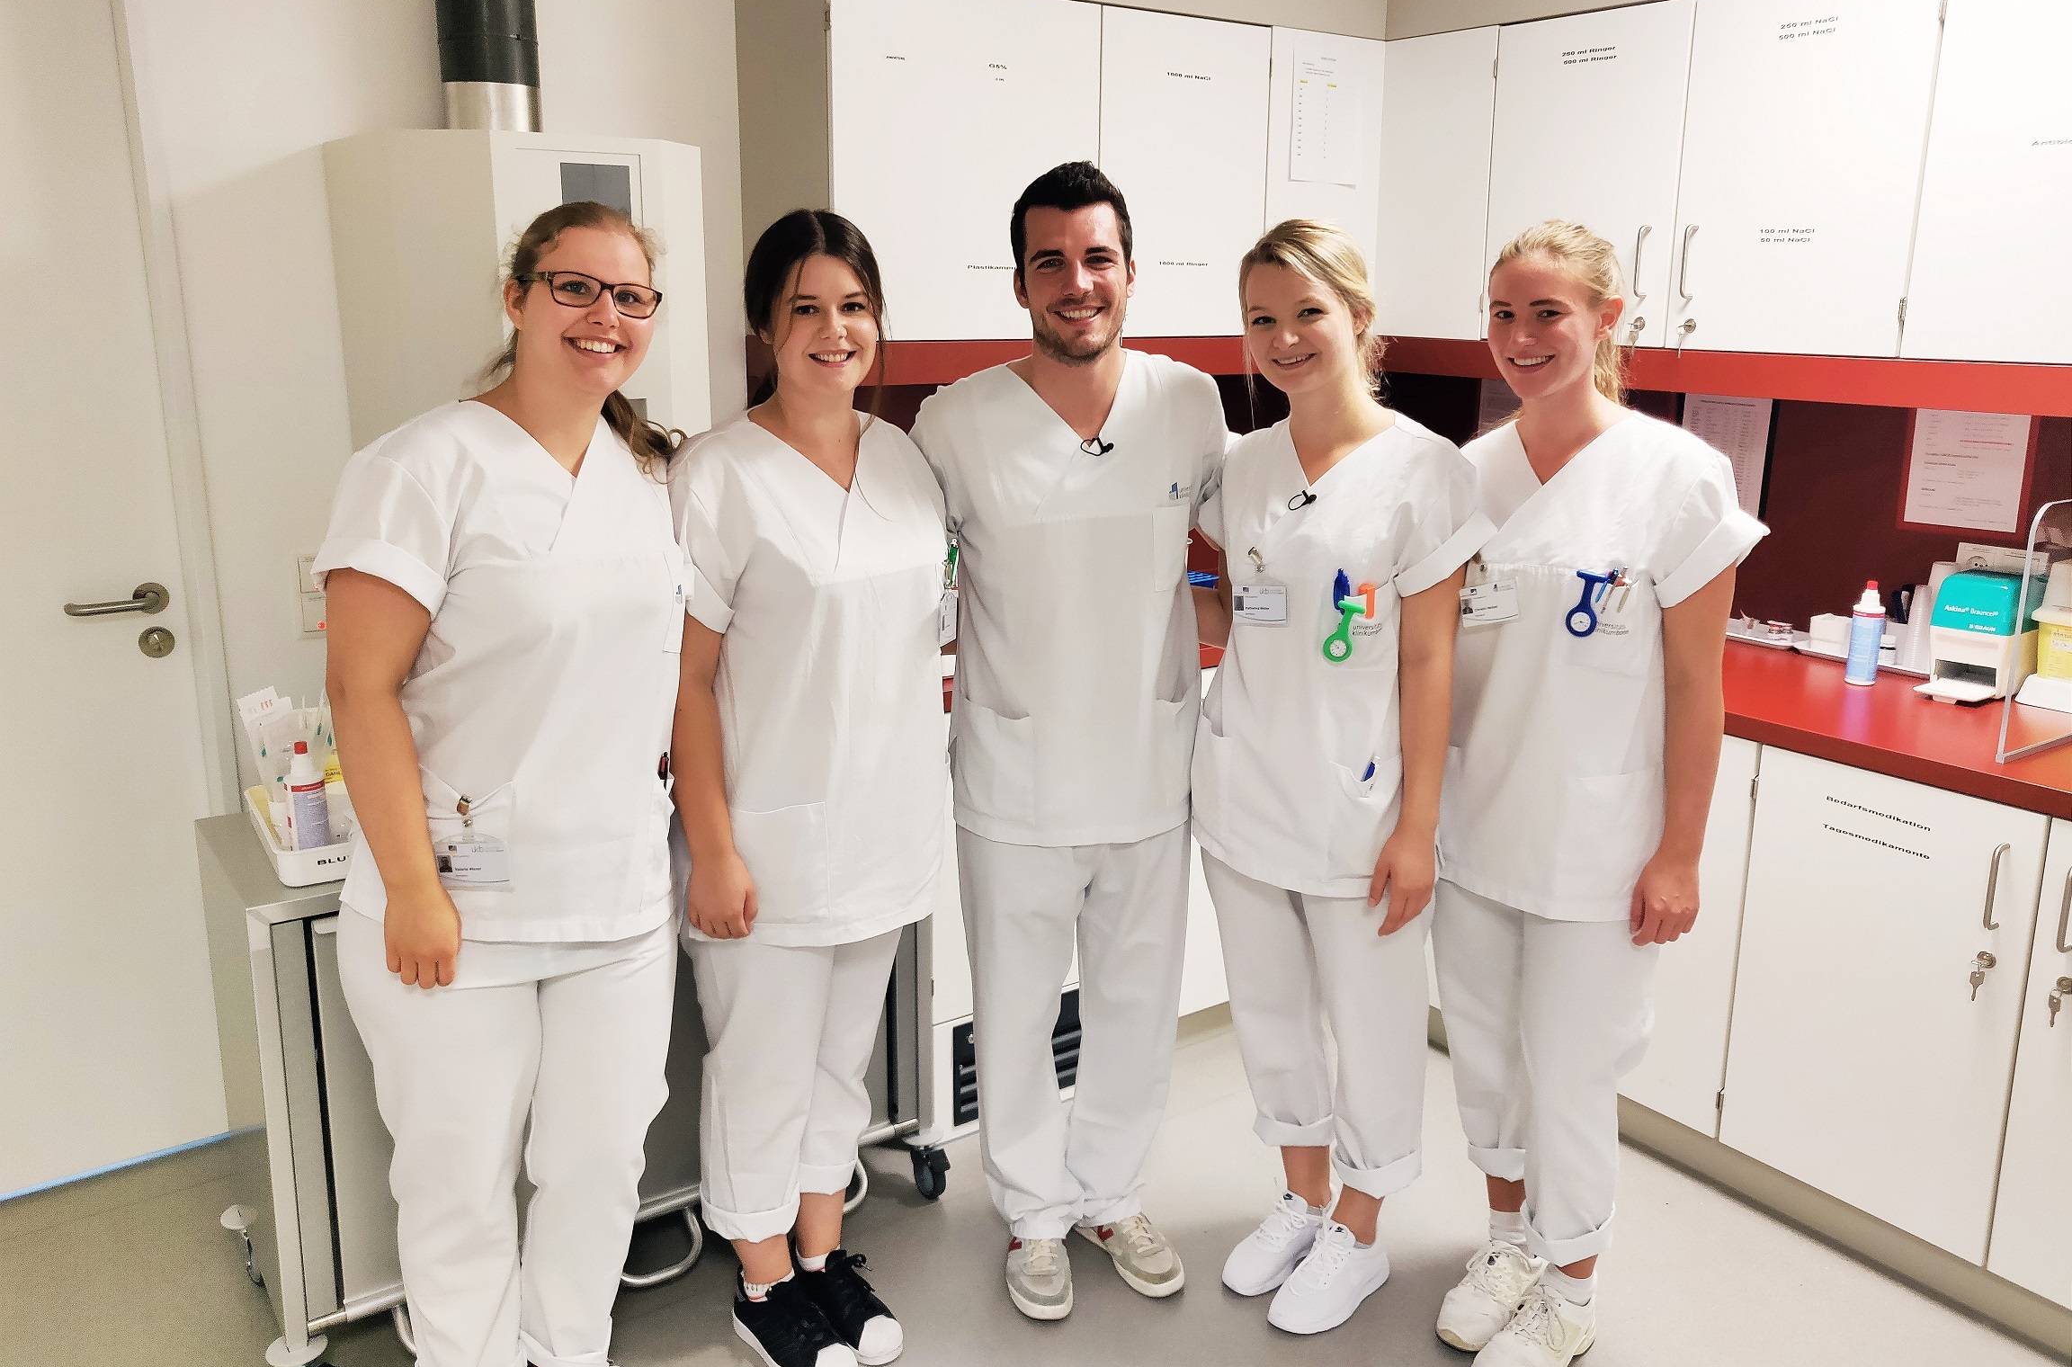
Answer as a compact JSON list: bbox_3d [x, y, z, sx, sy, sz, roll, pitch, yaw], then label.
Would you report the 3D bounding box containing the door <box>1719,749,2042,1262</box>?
[{"bbox_3d":[1.421,0.532,2.549,0.030,0.781,0.447,-10,18,-34],"label":"door"}]

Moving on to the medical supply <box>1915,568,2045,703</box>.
[{"bbox_3d":[1.697,-0.093,2.705,0.257,0.212,0.136,-9,17,-33],"label":"medical supply"}]

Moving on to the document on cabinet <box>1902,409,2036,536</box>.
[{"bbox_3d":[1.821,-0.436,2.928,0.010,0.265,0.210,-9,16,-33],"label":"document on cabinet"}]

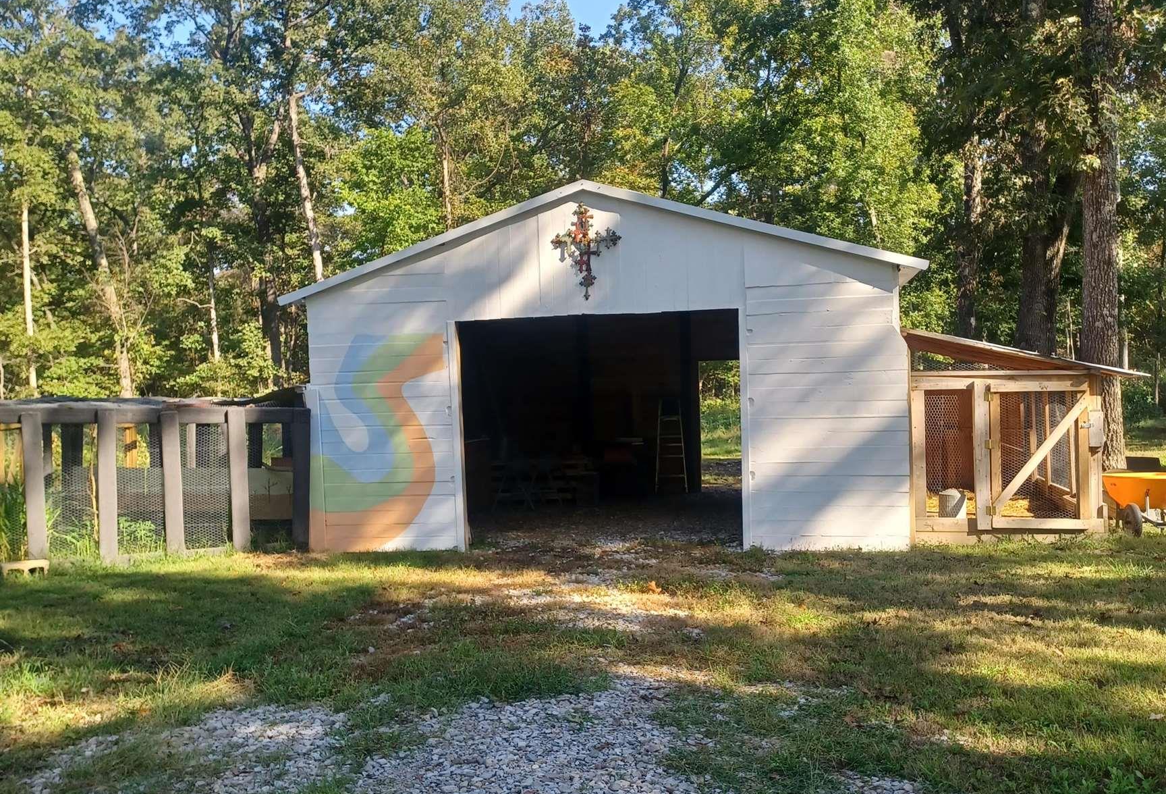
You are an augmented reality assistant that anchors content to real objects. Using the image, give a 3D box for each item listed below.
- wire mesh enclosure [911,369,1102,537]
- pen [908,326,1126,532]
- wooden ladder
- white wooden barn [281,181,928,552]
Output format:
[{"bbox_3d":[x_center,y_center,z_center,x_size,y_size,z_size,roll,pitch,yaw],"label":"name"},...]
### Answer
[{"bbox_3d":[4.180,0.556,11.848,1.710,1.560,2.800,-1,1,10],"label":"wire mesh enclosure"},{"bbox_3d":[4.359,0.335,11.964,2.090,2.010,3.200,-1,1,10],"label":"pen"},{"bbox_3d":[1.329,0.723,16.977,0.500,1.440,0.550,-1,1,10],"label":"wooden ladder"},{"bbox_3d":[0.615,-0.341,14.119,6.500,3.680,6.300,-1,1,10],"label":"white wooden barn"}]

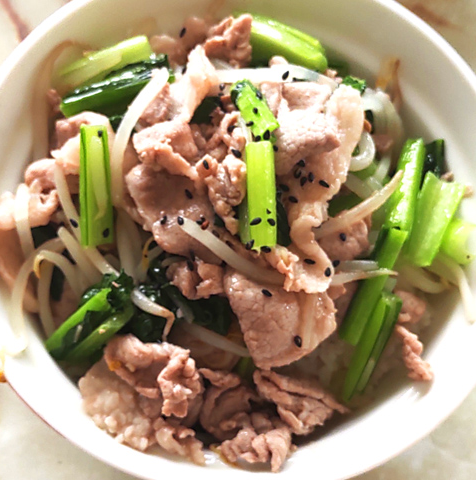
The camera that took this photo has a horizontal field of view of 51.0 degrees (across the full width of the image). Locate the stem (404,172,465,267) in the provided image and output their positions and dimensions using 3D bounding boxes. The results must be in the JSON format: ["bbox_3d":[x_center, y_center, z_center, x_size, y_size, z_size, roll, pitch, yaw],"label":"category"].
[{"bbox_3d":[0.072,-0.007,0.184,0.012,0.006,0.033,20,84,13],"label":"stem"}]

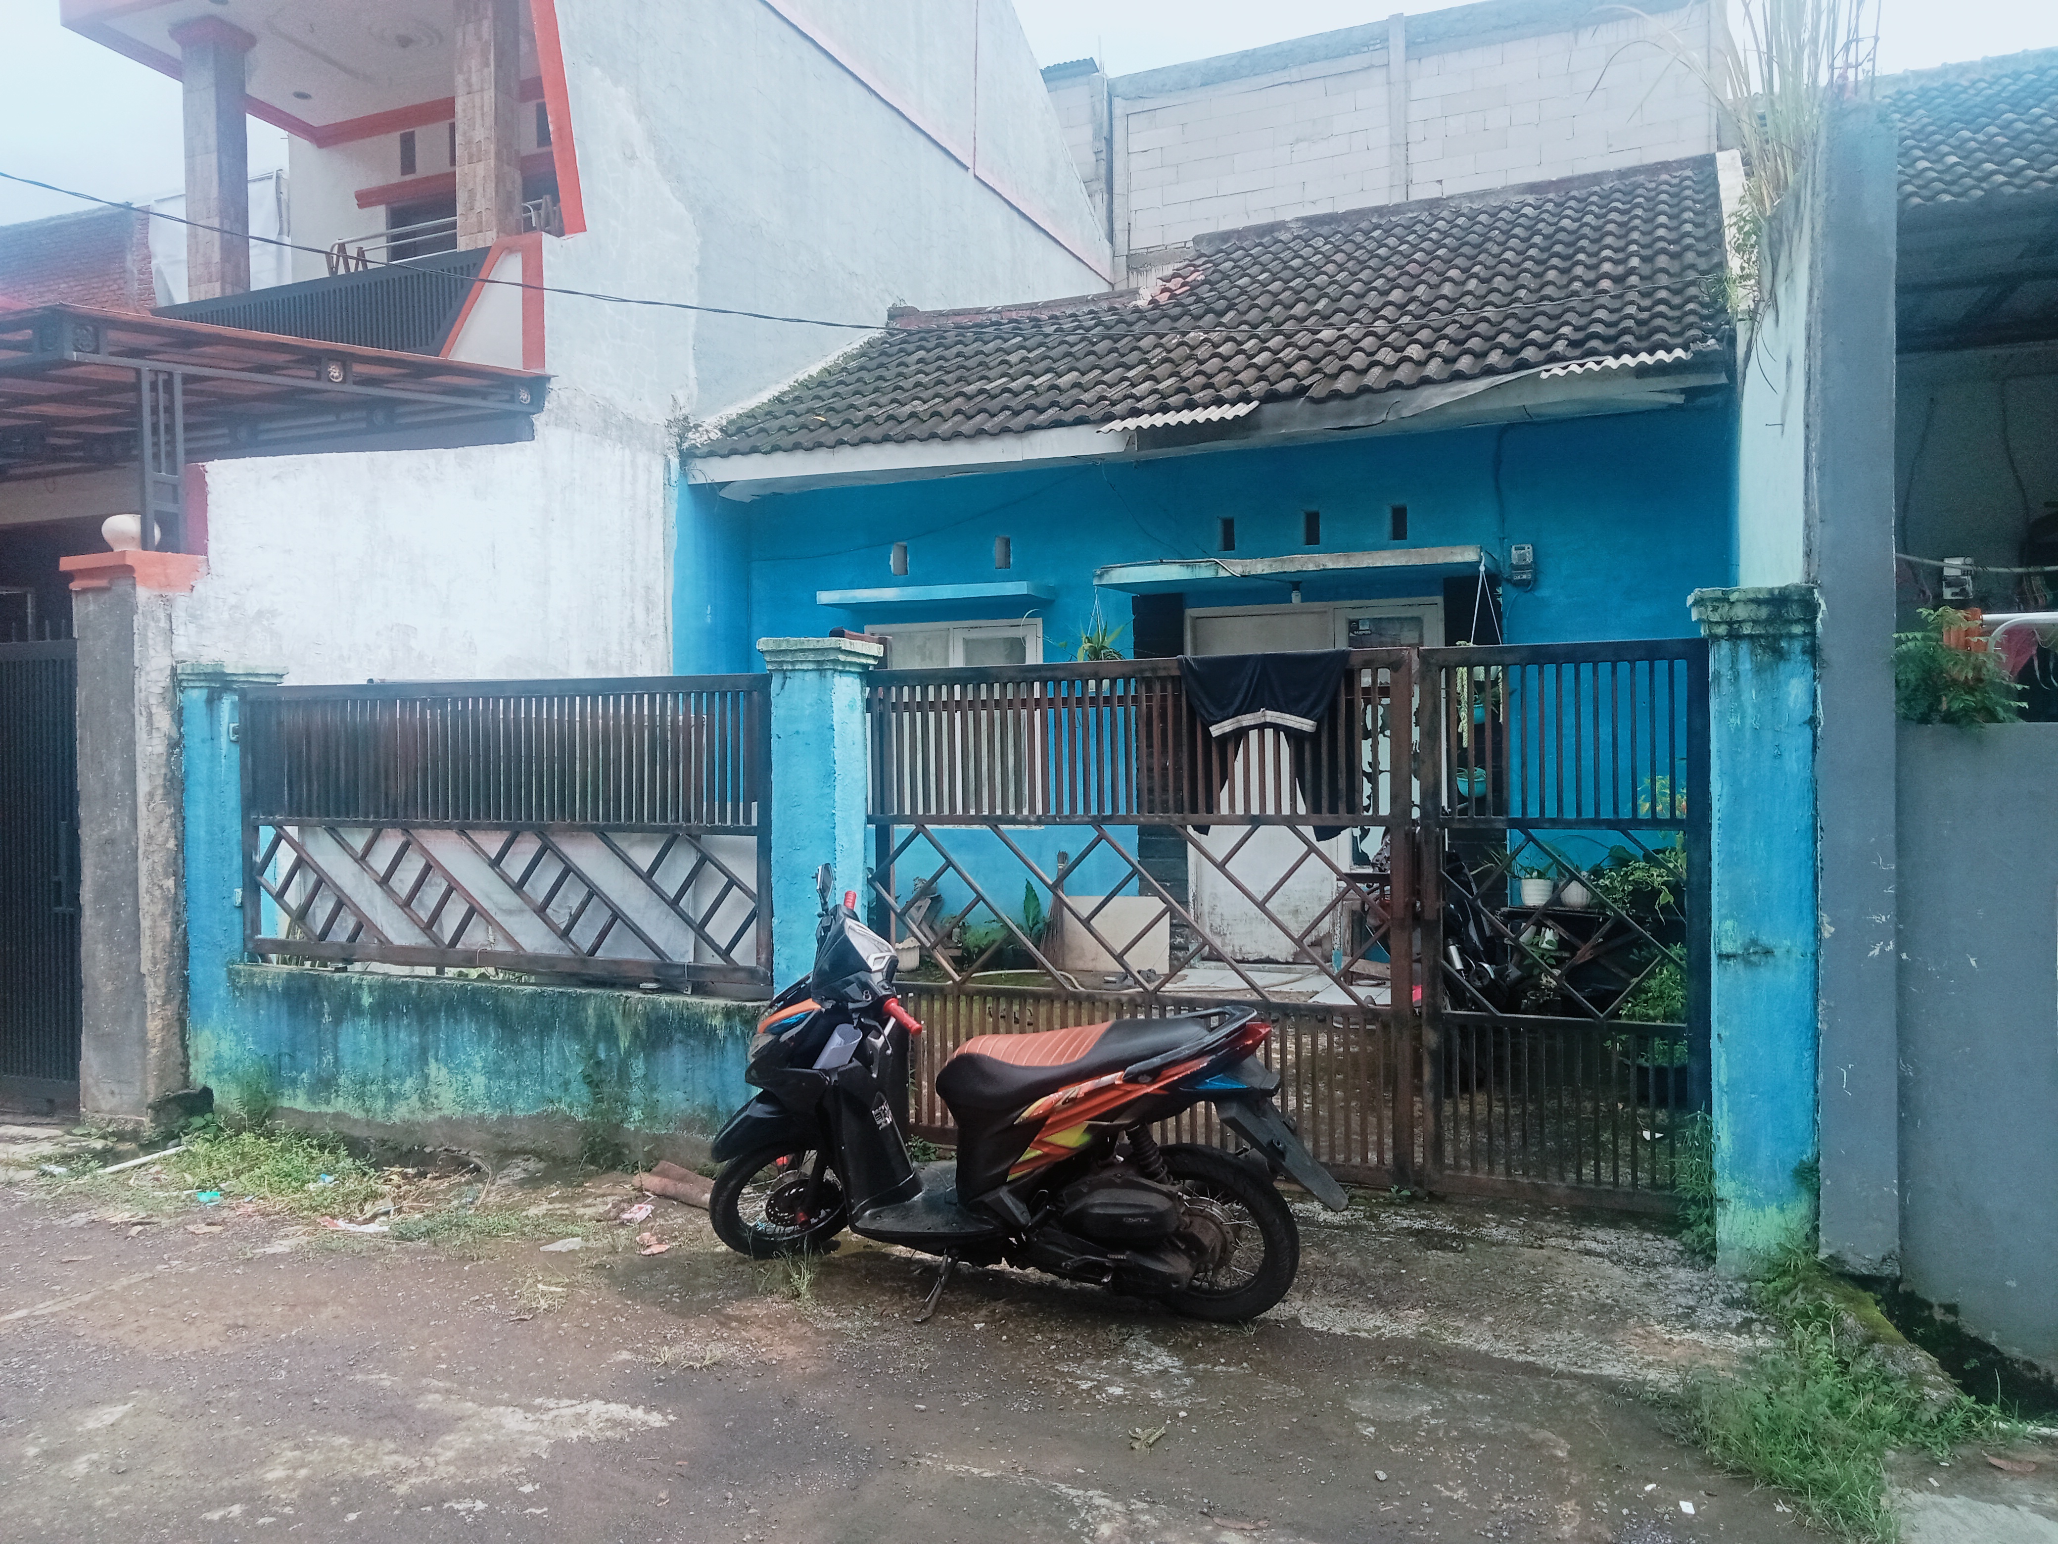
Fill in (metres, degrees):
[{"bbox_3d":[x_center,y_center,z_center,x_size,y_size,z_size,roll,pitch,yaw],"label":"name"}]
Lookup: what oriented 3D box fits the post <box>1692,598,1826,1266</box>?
[{"bbox_3d":[2.101,0.448,4.804,0.340,1.925,0.310,0,1,24],"label":"post"}]

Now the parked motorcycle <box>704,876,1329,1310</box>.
[{"bbox_3d":[-0.095,0.883,4.555,1.880,1.170,0.680,0,1,23],"label":"parked motorcycle"}]

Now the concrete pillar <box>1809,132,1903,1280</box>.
[{"bbox_3d":[2.340,-0.214,4.701,0.215,3.246,0.220,0,1,24],"label":"concrete pillar"}]

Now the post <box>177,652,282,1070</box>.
[{"bbox_3d":[-3.480,0.484,7.314,0.350,1.885,0.310,0,1,24],"label":"post"}]

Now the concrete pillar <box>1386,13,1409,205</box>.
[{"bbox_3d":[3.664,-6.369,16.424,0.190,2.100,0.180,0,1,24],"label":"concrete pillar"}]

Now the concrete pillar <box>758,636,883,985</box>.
[{"bbox_3d":[-0.753,0.474,6.088,0.350,1.880,0.310,0,1,24],"label":"concrete pillar"}]

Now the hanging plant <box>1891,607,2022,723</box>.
[{"bbox_3d":[2.652,-0.285,4.746,0.320,0.360,0.310,0,1,24],"label":"hanging plant"}]

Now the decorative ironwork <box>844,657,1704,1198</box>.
[{"bbox_3d":[0.731,0.480,5.536,2.870,1.730,0.060,0,1,24],"label":"decorative ironwork"}]

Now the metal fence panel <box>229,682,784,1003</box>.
[{"bbox_3d":[-2.154,0.226,6.669,2.740,1.180,0.050,0,1,24],"label":"metal fence panel"}]

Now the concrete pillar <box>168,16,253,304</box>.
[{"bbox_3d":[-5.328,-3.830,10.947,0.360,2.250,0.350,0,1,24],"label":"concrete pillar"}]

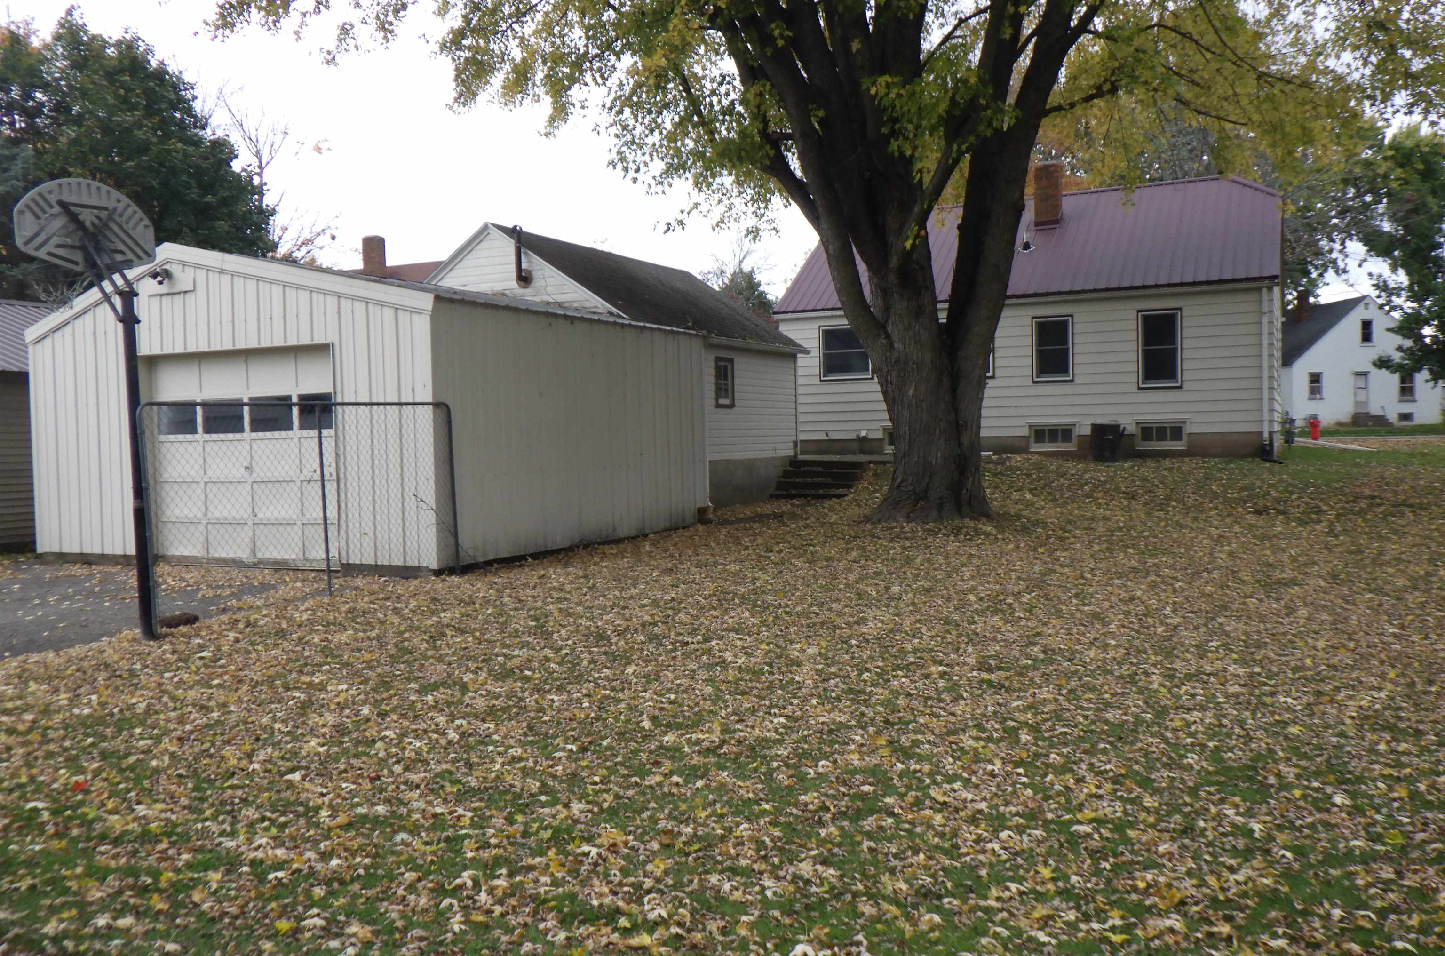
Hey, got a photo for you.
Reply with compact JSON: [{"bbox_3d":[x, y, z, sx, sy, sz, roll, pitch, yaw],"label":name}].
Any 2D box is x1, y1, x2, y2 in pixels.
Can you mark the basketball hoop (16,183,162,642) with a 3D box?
[{"bbox_3d":[-5.265,-0.614,9.875,1.370,3.800,1.120,0,3,38],"label":"basketball hoop"}]

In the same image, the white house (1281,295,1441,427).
[{"bbox_3d":[32.206,-6.201,64.447,8.830,6.660,9.500,-2,2,-10],"label":"white house"}]

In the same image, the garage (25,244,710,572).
[{"bbox_3d":[-4.541,-1.004,16.561,6.550,3.800,6.650,0,2,25],"label":"garage"}]

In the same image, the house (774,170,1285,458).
[{"bbox_3d":[7.184,-3.470,26.782,10.200,5.950,7.000,0,2,27],"label":"house"}]

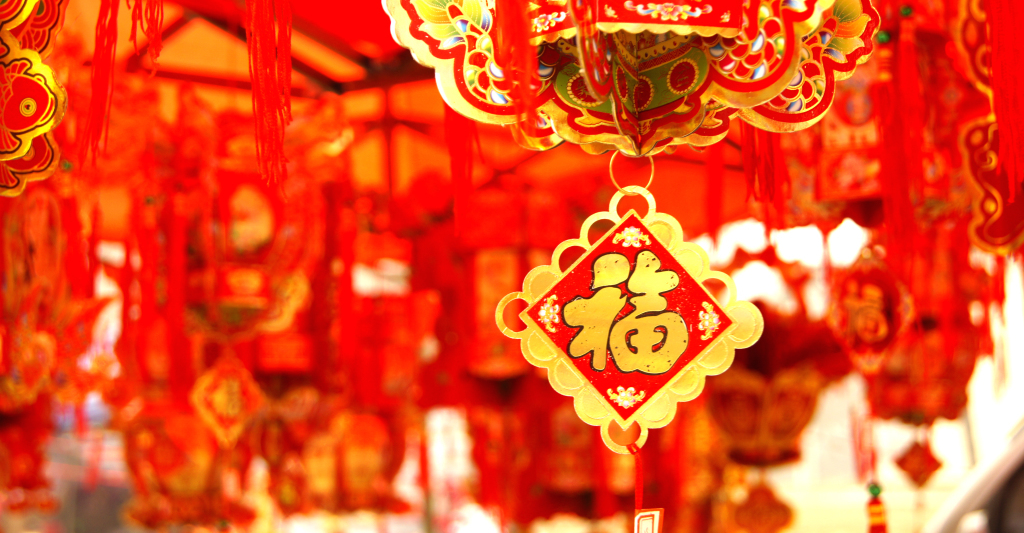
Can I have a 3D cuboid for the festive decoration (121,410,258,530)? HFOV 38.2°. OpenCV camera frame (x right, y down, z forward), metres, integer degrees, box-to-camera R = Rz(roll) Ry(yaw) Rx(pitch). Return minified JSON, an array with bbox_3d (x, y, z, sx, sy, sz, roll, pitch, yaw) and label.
[{"bbox_3d":[-0.820,0.507,3.750,0.335,0.310,0.300,1,-7,-9],"label":"festive decoration"}]

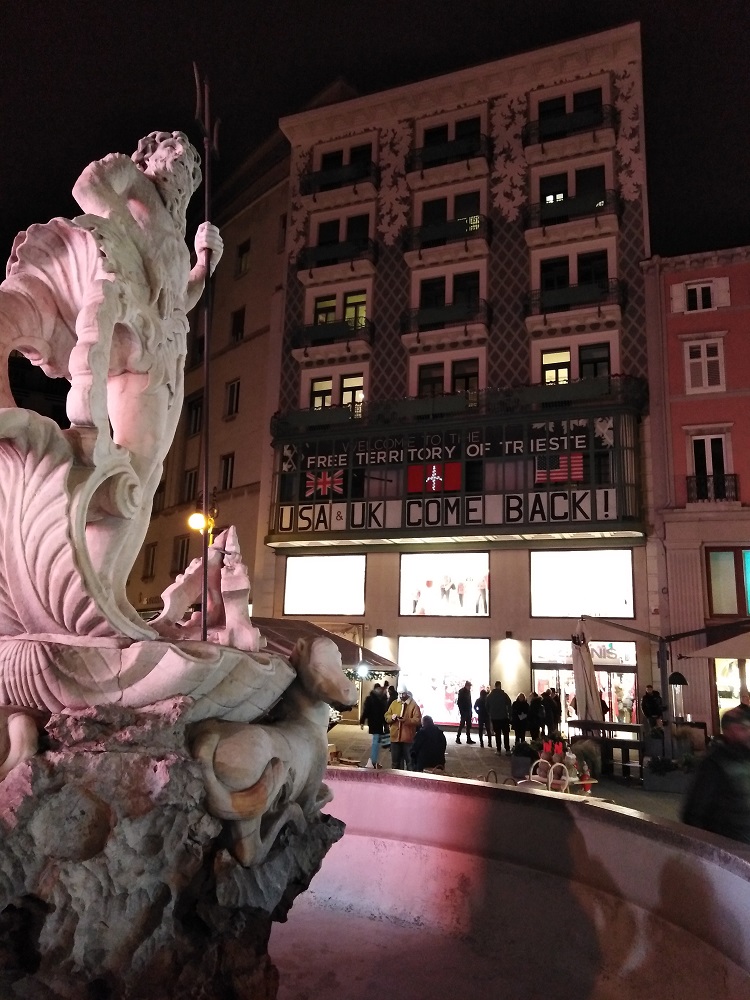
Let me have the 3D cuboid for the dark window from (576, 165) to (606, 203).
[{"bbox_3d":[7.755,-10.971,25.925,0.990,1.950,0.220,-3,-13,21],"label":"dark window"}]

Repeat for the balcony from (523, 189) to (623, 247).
[{"bbox_3d":[6.993,-9.968,25.630,3.335,1.260,0.800,-3,-13,21],"label":"balcony"}]

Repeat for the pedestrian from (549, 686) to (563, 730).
[{"bbox_3d":[5.181,6.238,20.729,0.480,1.660,0.350,-1,-12,14],"label":"pedestrian"}]

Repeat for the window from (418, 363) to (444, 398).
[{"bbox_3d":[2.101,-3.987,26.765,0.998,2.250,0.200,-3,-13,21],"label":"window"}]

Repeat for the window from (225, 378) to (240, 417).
[{"bbox_3d":[-6.367,-4.557,32.267,0.200,1.650,1.100,12,-16,-41],"label":"window"}]

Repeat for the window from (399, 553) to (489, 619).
[{"bbox_3d":[2.463,2.981,25.516,3.263,2.261,0.200,-3,-13,21],"label":"window"}]

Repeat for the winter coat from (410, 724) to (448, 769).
[{"bbox_3d":[1.028,4.756,13.878,0.620,0.842,0.480,5,-12,-15],"label":"winter coat"}]

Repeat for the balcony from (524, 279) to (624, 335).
[{"bbox_3d":[6.731,-6.510,24.656,3.090,1.330,1.000,-3,-13,21],"label":"balcony"}]

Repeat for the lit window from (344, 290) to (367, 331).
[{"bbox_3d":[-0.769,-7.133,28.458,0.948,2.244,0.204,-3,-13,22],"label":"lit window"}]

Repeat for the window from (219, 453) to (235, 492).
[{"bbox_3d":[-6.271,-1.186,30.600,0.220,1.600,1.020,13,-16,-42],"label":"window"}]

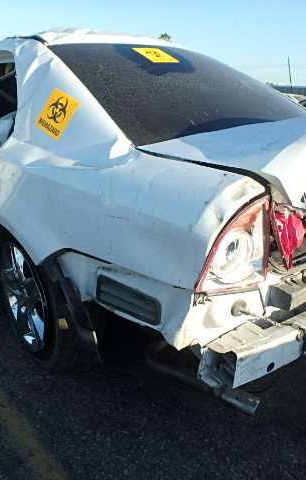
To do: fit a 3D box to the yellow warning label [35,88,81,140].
[{"bbox_3d":[-0.367,-0.486,1.493,0.173,0.165,0.010,38,8,32],"label":"yellow warning label"}]

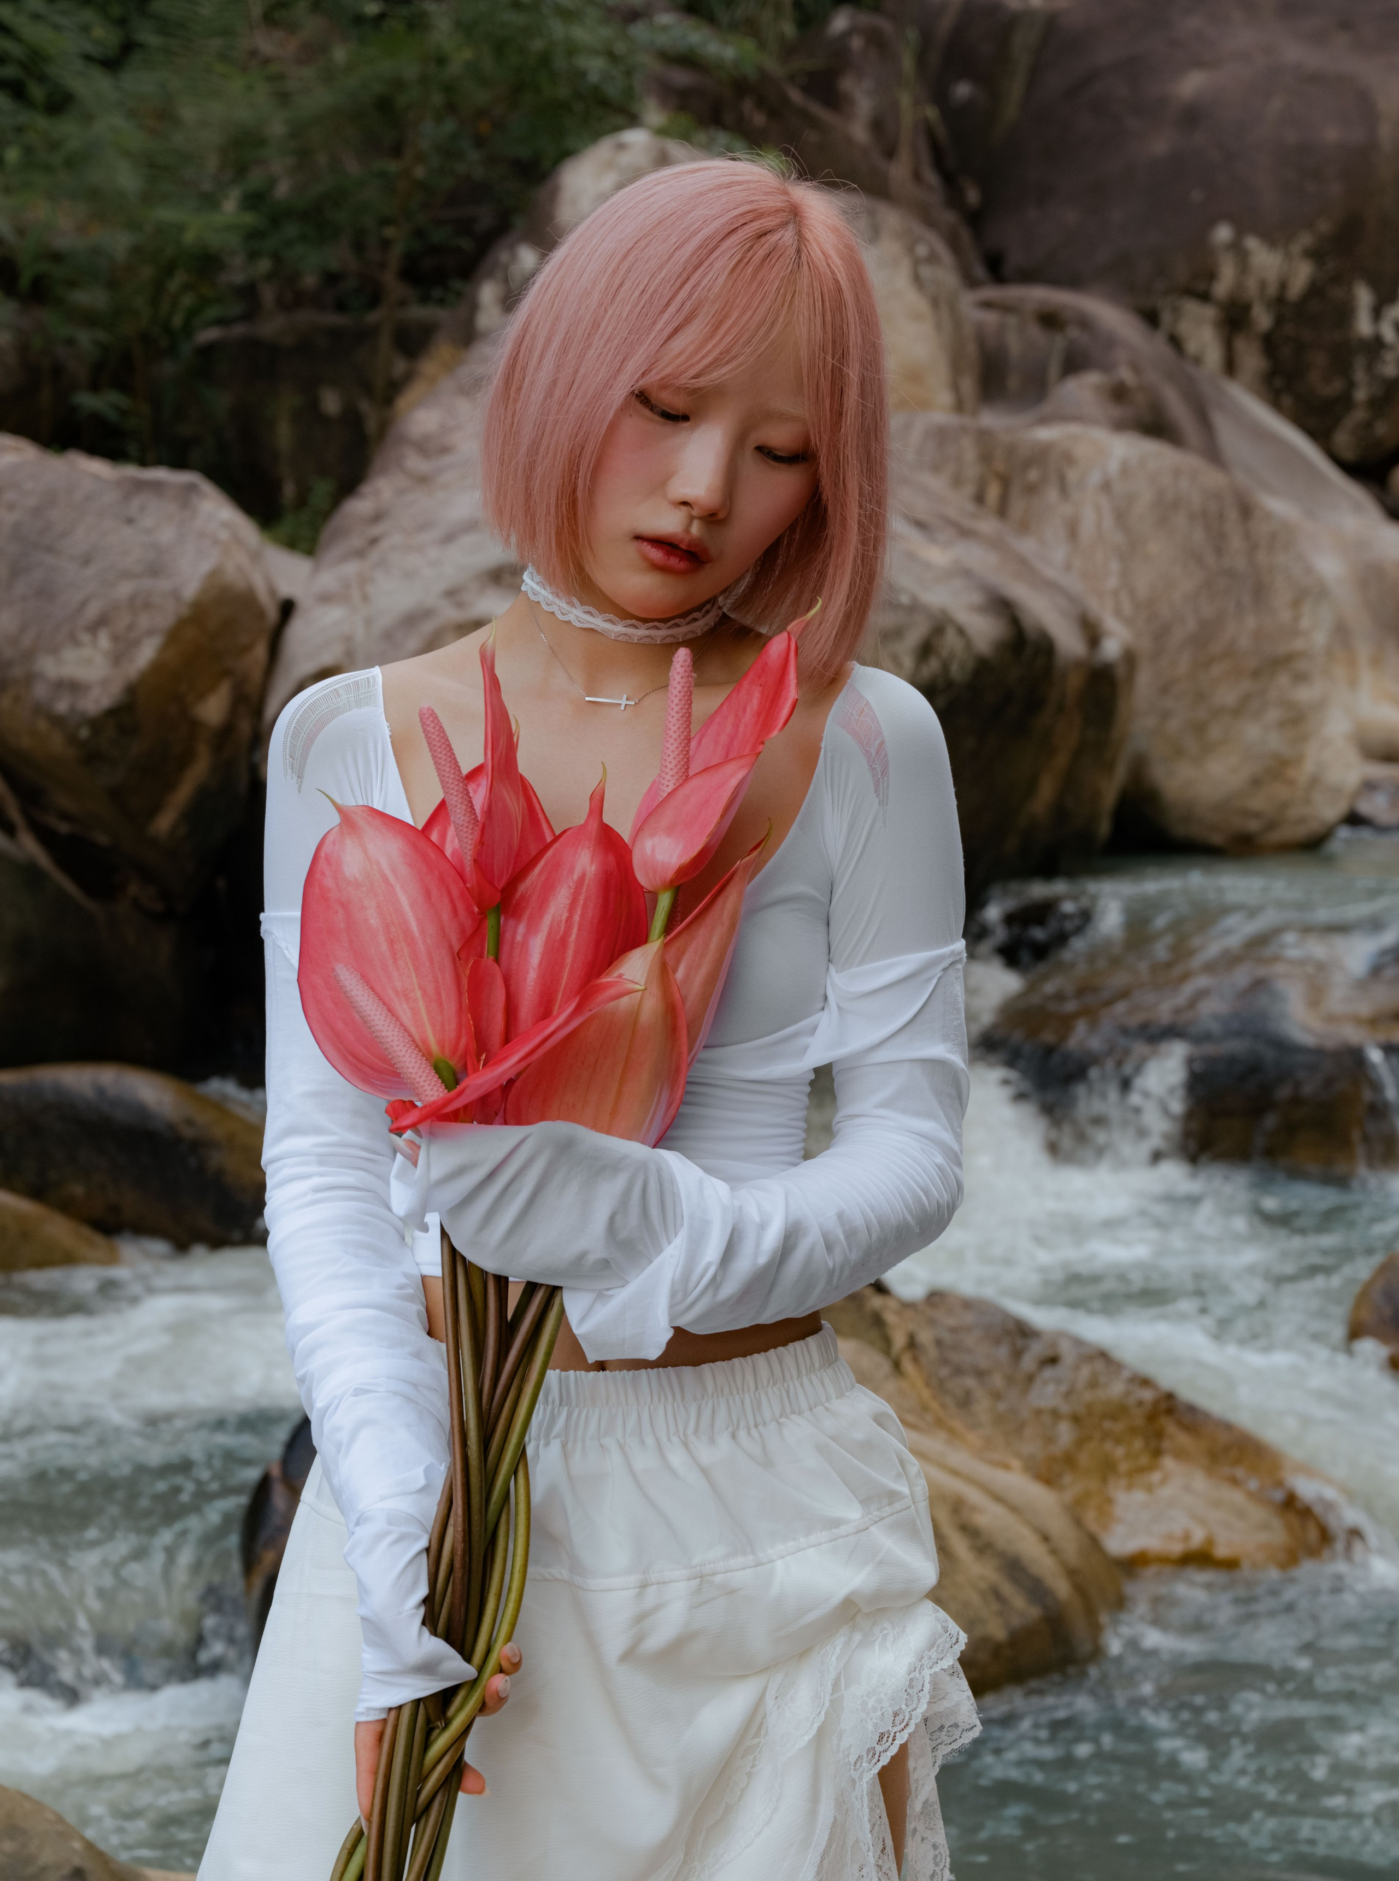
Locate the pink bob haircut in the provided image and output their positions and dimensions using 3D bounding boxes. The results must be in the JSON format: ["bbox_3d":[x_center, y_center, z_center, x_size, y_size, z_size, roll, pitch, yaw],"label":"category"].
[{"bbox_3d":[-0.005,-0.278,2.200,0.220,0.265,0.235,10,14,-10],"label":"pink bob haircut"}]

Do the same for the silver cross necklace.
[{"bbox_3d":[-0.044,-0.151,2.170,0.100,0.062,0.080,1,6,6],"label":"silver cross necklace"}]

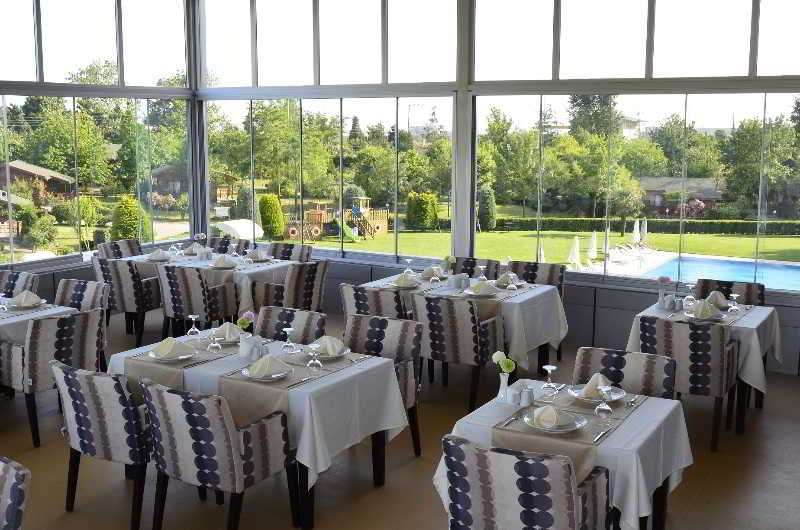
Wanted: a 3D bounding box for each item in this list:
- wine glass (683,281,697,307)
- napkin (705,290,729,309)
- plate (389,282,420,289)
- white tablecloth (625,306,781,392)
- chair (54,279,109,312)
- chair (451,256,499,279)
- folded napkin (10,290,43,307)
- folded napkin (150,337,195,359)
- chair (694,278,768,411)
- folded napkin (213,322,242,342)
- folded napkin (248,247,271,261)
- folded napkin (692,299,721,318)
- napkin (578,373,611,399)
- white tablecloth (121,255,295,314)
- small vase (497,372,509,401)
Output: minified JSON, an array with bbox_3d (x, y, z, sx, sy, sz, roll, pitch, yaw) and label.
[{"bbox_3d":[2.152,0.245,6.406,0.080,0.165,0.080,6,11,31],"label":"wine glass"},{"bbox_3d":[2.315,0.251,6.333,0.170,0.105,0.140,5,10,30],"label":"napkin"},{"bbox_3d":[0.038,0.174,7.215,0.280,0.025,0.280,0,9,0],"label":"plate"},{"bbox_3d":[2.220,0.540,6.283,0.940,0.440,0.930,5,10,30],"label":"white tablecloth"},{"bbox_3d":[-2.667,0.585,6.811,0.570,0.860,0.570,6,11,31],"label":"chair"},{"bbox_3d":[0.561,0.383,8.094,0.550,0.840,0.600,5,10,30],"label":"chair"},{"bbox_3d":[-2.770,0.238,6.404,0.190,0.110,0.145,6,11,31],"label":"folded napkin"},{"bbox_3d":[-1.318,0.462,5.003,0.220,0.100,0.180,5,10,30],"label":"folded napkin"},{"bbox_3d":[2.503,0.586,6.756,0.550,0.840,0.610,5,10,30],"label":"chair"},{"bbox_3d":[-1.062,0.410,5.379,0.180,0.110,0.140,6,11,31],"label":"folded napkin"},{"bbox_3d":[-1.389,-0.108,8.545,0.200,0.100,0.160,5,10,30],"label":"folded napkin"},{"bbox_3d":[2.133,0.300,6.027,0.175,0.105,0.140,5,10,30],"label":"folded napkin"},{"bbox_3d":[0.974,0.580,4.260,0.160,0.110,0.140,5,10,30],"label":"napkin"},{"bbox_3d":[-1.893,0.155,8.580,1.780,0.440,0.960,5,10,30],"label":"white tablecloth"},{"bbox_3d":[0.507,0.598,4.240,0.060,0.148,0.060,0,9,0],"label":"small vase"}]

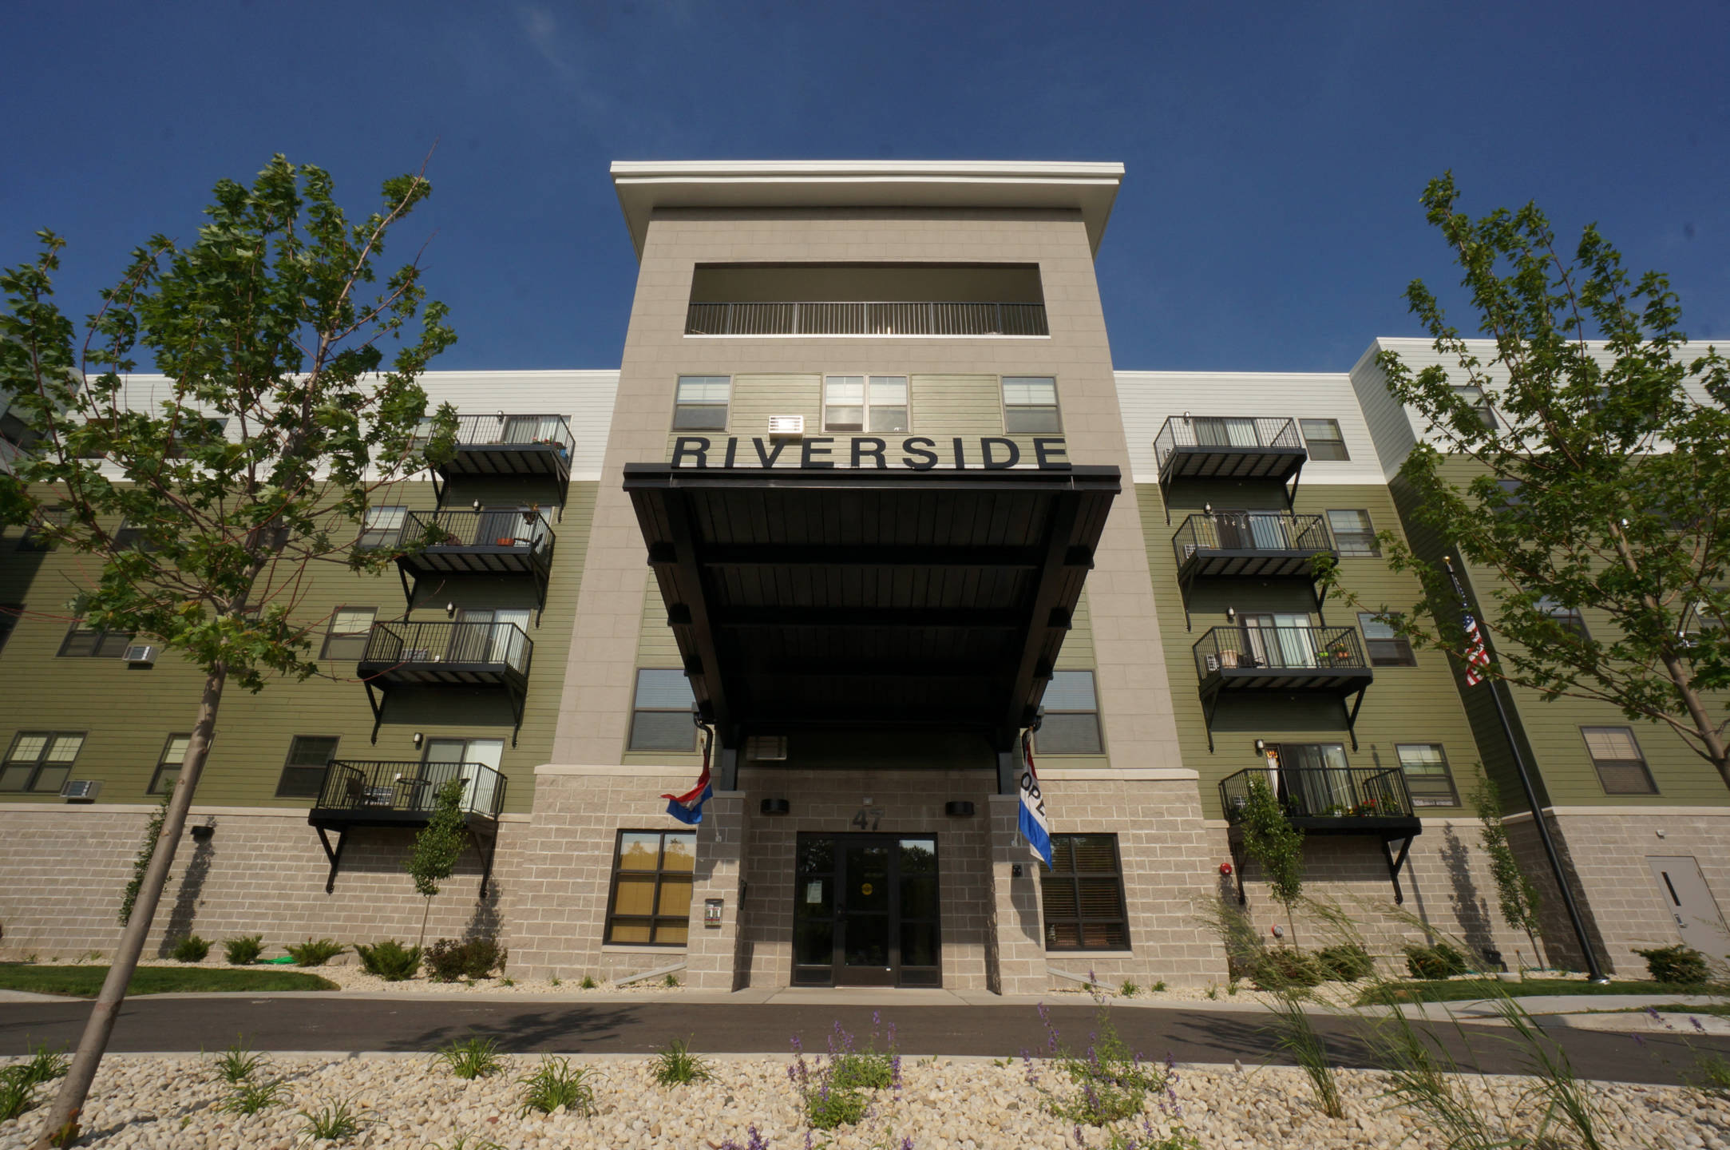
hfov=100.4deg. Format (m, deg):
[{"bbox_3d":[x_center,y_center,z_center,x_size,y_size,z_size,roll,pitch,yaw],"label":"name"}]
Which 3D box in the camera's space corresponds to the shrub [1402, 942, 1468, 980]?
[{"bbox_3d":[10.190,6.868,12.864,0.970,0.541,0.970,0,-25,0],"label":"shrub"}]

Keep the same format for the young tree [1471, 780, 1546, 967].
[{"bbox_3d":[13.429,6.015,15.020,0.840,3.930,0.850,0,-25,1],"label":"young tree"}]

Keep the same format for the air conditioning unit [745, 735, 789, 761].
[{"bbox_3d":[-1.663,2.992,12.332,0.710,0.420,0.320,0,-25,1],"label":"air conditioning unit"}]

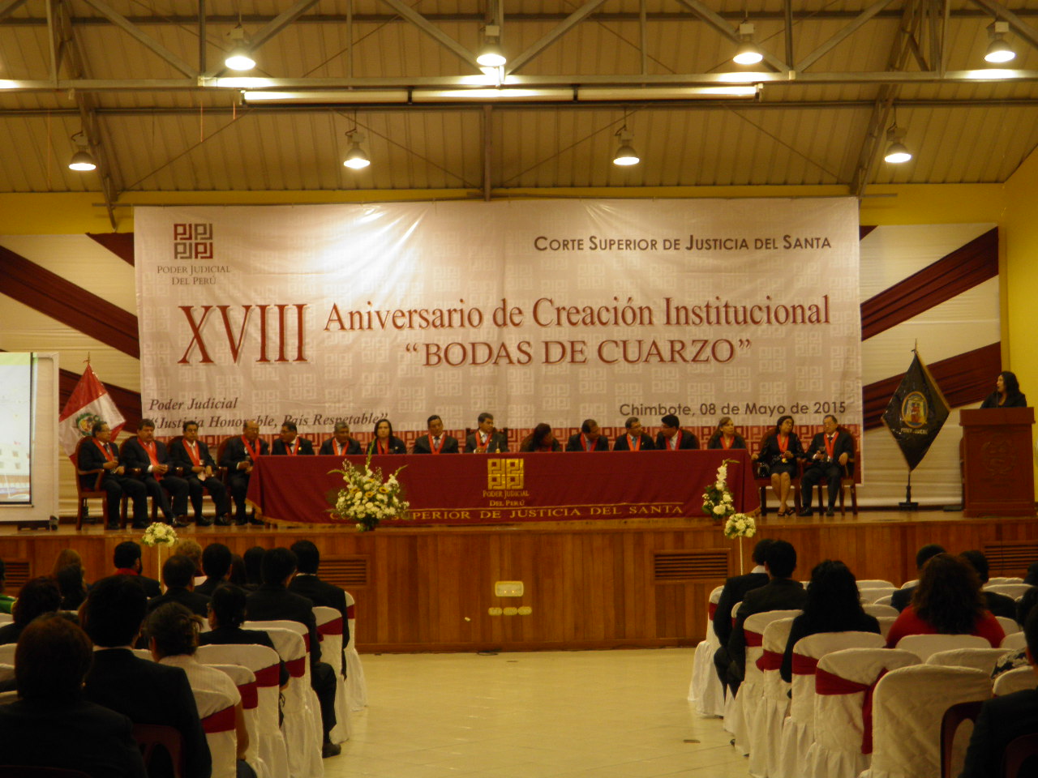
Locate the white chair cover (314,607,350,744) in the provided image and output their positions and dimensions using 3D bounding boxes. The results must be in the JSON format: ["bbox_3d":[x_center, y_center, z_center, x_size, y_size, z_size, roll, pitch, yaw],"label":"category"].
[{"bbox_3d":[-1.280,1.753,11.465,0.470,0.885,0.570,-1,-3,-1],"label":"white chair cover"}]

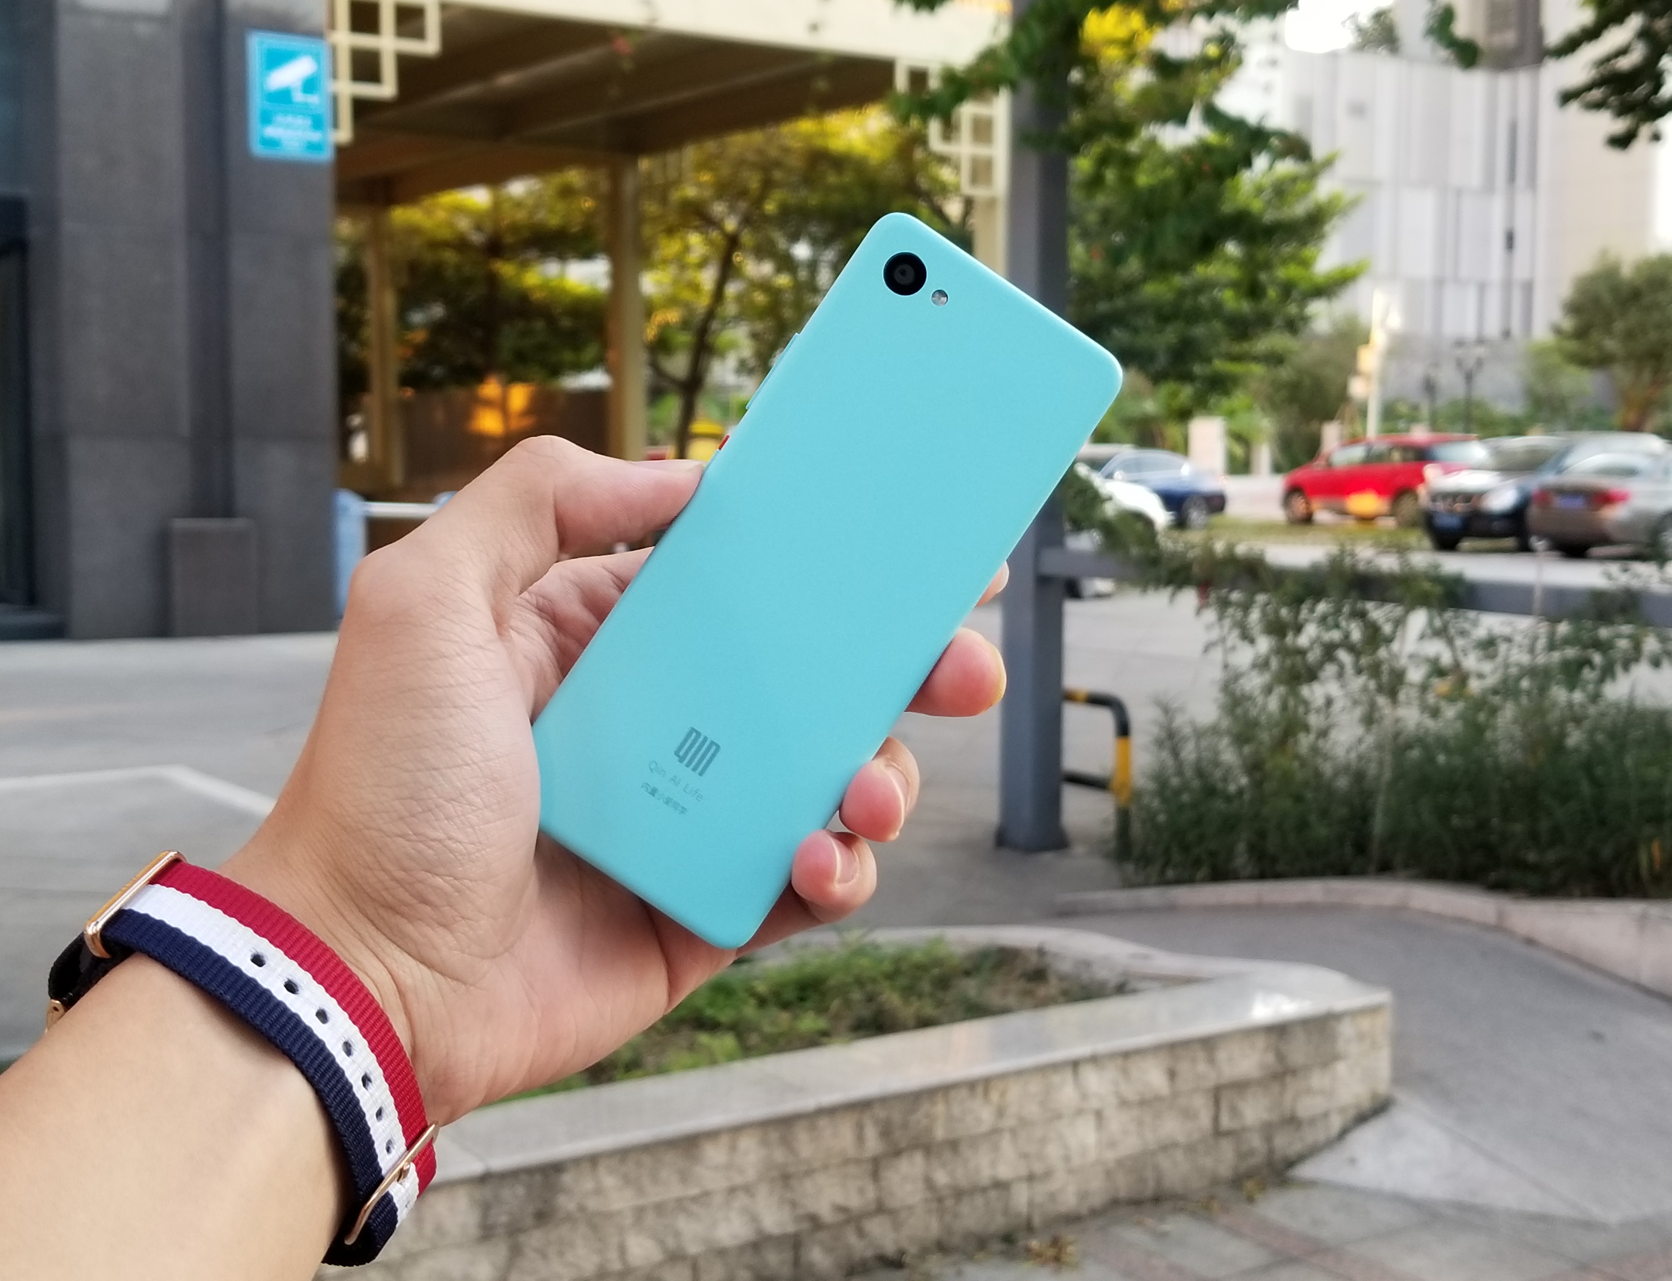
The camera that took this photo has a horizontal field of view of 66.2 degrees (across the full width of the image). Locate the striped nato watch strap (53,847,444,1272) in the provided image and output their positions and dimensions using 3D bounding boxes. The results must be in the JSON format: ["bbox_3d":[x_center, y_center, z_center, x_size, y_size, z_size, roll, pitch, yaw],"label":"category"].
[{"bbox_3d":[-0.100,0.070,0.222,0.026,0.070,0.055,-42,0,-37],"label":"striped nato watch strap"}]

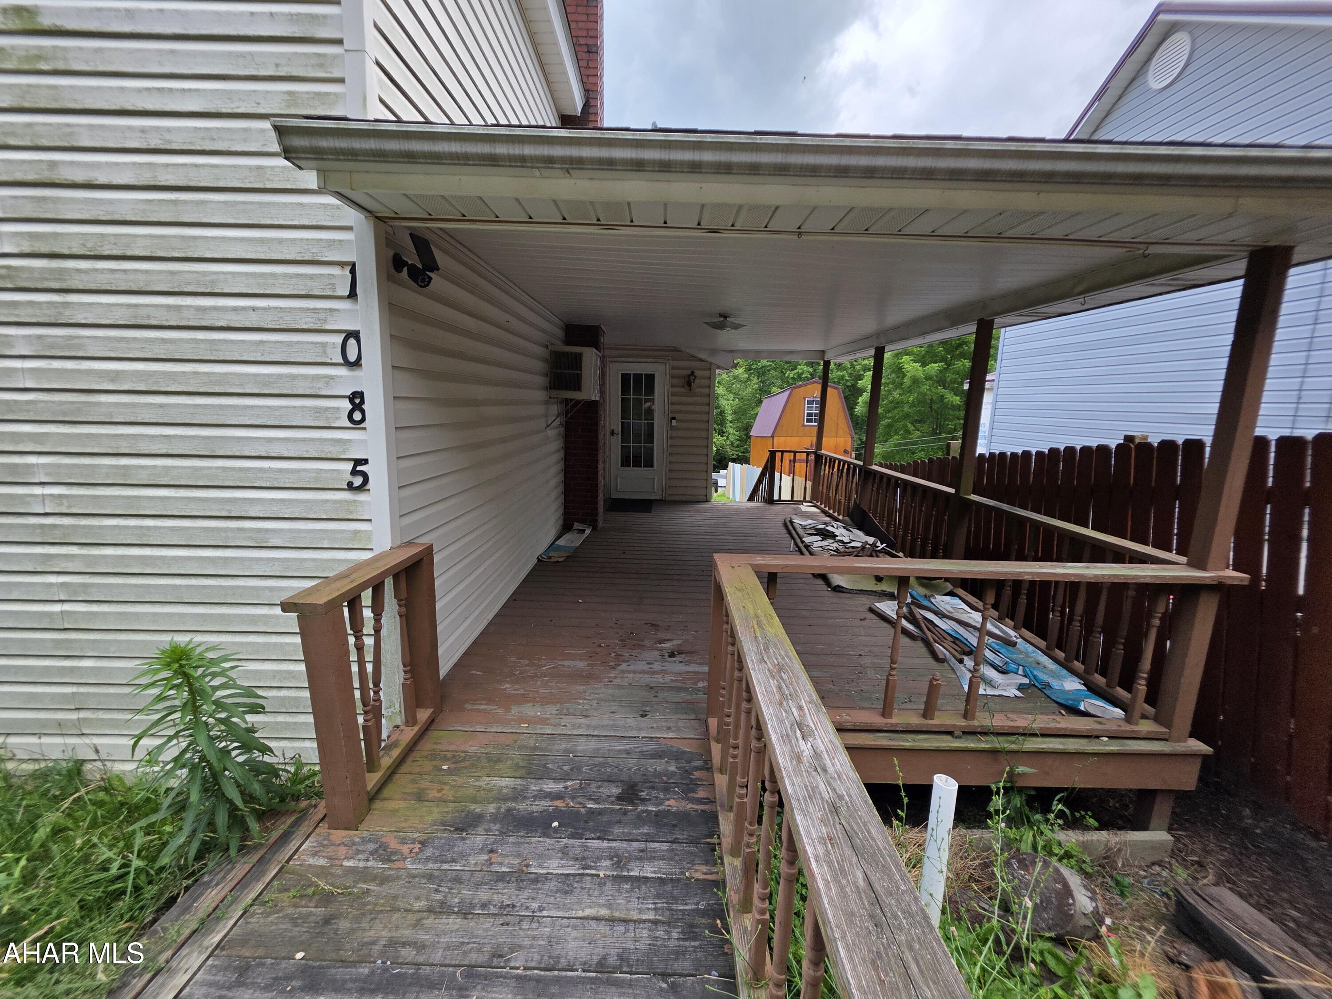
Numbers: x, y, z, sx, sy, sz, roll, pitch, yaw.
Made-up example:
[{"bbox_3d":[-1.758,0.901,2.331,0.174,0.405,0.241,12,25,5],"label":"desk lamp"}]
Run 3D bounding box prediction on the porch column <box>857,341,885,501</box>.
[{"bbox_3d":[2.327,-0.624,5.715,0.088,2.160,0.088,1,11,0],"label":"porch column"}]

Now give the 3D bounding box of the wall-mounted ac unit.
[{"bbox_3d":[-0.938,-1.302,5.225,0.440,0.510,0.660,1,11,0],"label":"wall-mounted ac unit"}]

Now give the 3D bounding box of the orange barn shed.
[{"bbox_3d":[5.819,-2.939,22.788,3.300,4.600,5.900,2,11,1],"label":"orange barn shed"}]

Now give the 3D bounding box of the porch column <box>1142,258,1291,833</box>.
[{"bbox_3d":[2.379,0.311,2.218,0.088,2.630,0.090,0,11,0],"label":"porch column"}]

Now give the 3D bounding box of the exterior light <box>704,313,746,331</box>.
[{"bbox_3d":[0.537,-1.608,4.542,0.350,0.130,0.350,1,11,0],"label":"exterior light"}]

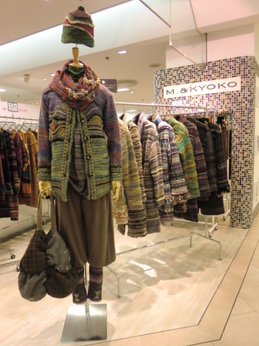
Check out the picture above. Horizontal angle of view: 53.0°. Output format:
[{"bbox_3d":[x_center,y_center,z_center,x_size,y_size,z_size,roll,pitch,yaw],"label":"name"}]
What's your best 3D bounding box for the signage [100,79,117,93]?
[{"bbox_3d":[-0.493,-1.921,5.769,0.480,0.330,0.040,-3,7,-10],"label":"signage"}]

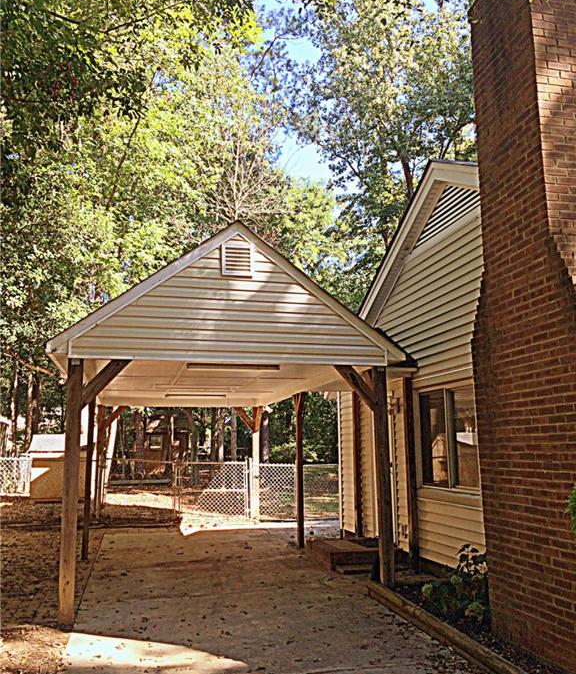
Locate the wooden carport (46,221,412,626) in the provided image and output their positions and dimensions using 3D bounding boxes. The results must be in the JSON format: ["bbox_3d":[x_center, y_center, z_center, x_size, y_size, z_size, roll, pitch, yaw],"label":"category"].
[{"bbox_3d":[-1.488,1.427,10.807,4.109,4.336,7.673,2,-10,-14],"label":"wooden carport"}]

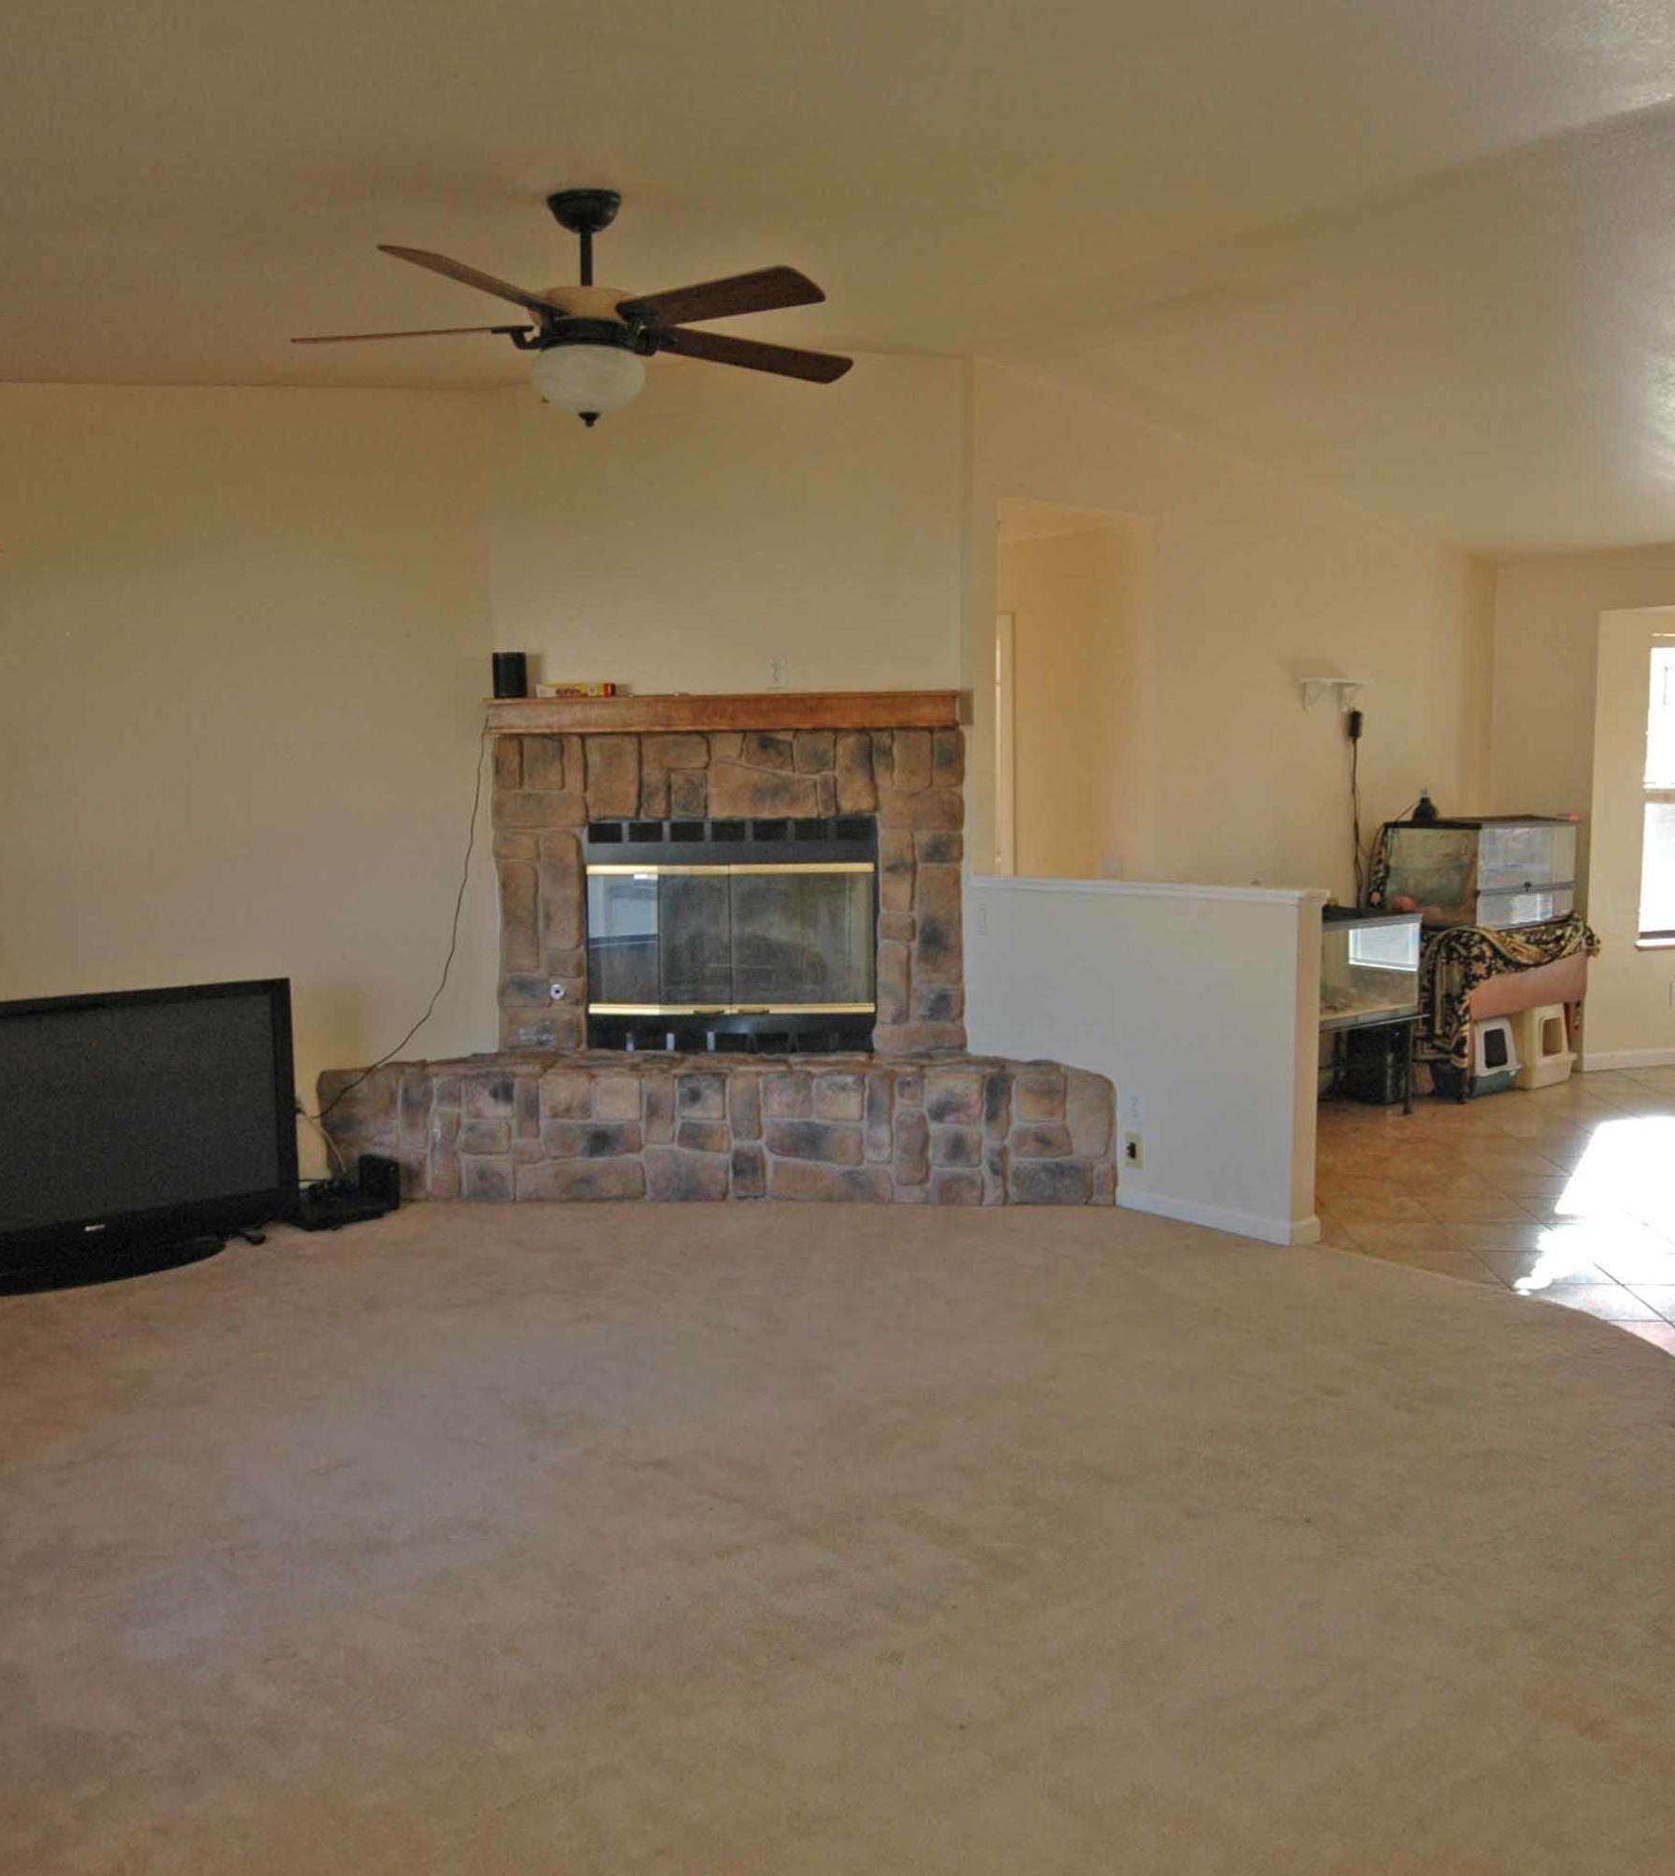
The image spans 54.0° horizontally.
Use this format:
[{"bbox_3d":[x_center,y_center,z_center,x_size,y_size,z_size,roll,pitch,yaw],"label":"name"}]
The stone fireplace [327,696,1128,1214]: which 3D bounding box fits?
[{"bbox_3d":[-0.423,0.024,5.737,2.715,1.720,0.480,0,6,4],"label":"stone fireplace"}]

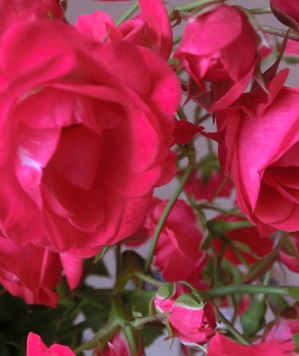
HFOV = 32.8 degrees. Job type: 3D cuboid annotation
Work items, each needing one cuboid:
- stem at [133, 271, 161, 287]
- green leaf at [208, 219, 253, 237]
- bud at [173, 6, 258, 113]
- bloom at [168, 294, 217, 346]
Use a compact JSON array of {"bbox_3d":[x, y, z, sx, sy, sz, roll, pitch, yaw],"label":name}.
[{"bbox_3d":[-0.002,0.050,0.254,0.016,0.003,0.003,30,0,0],"label":"stem"},{"bbox_3d":[0.045,0.028,0.283,0.026,0.010,0.011,-1,7,-6],"label":"green leaf"},{"bbox_3d":[0.032,-0.058,0.243,0.040,0.051,0.039,2,24,13],"label":"bud"},{"bbox_3d":[0.021,0.069,0.244,0.023,0.025,0.022,5,16,-1],"label":"bloom"}]

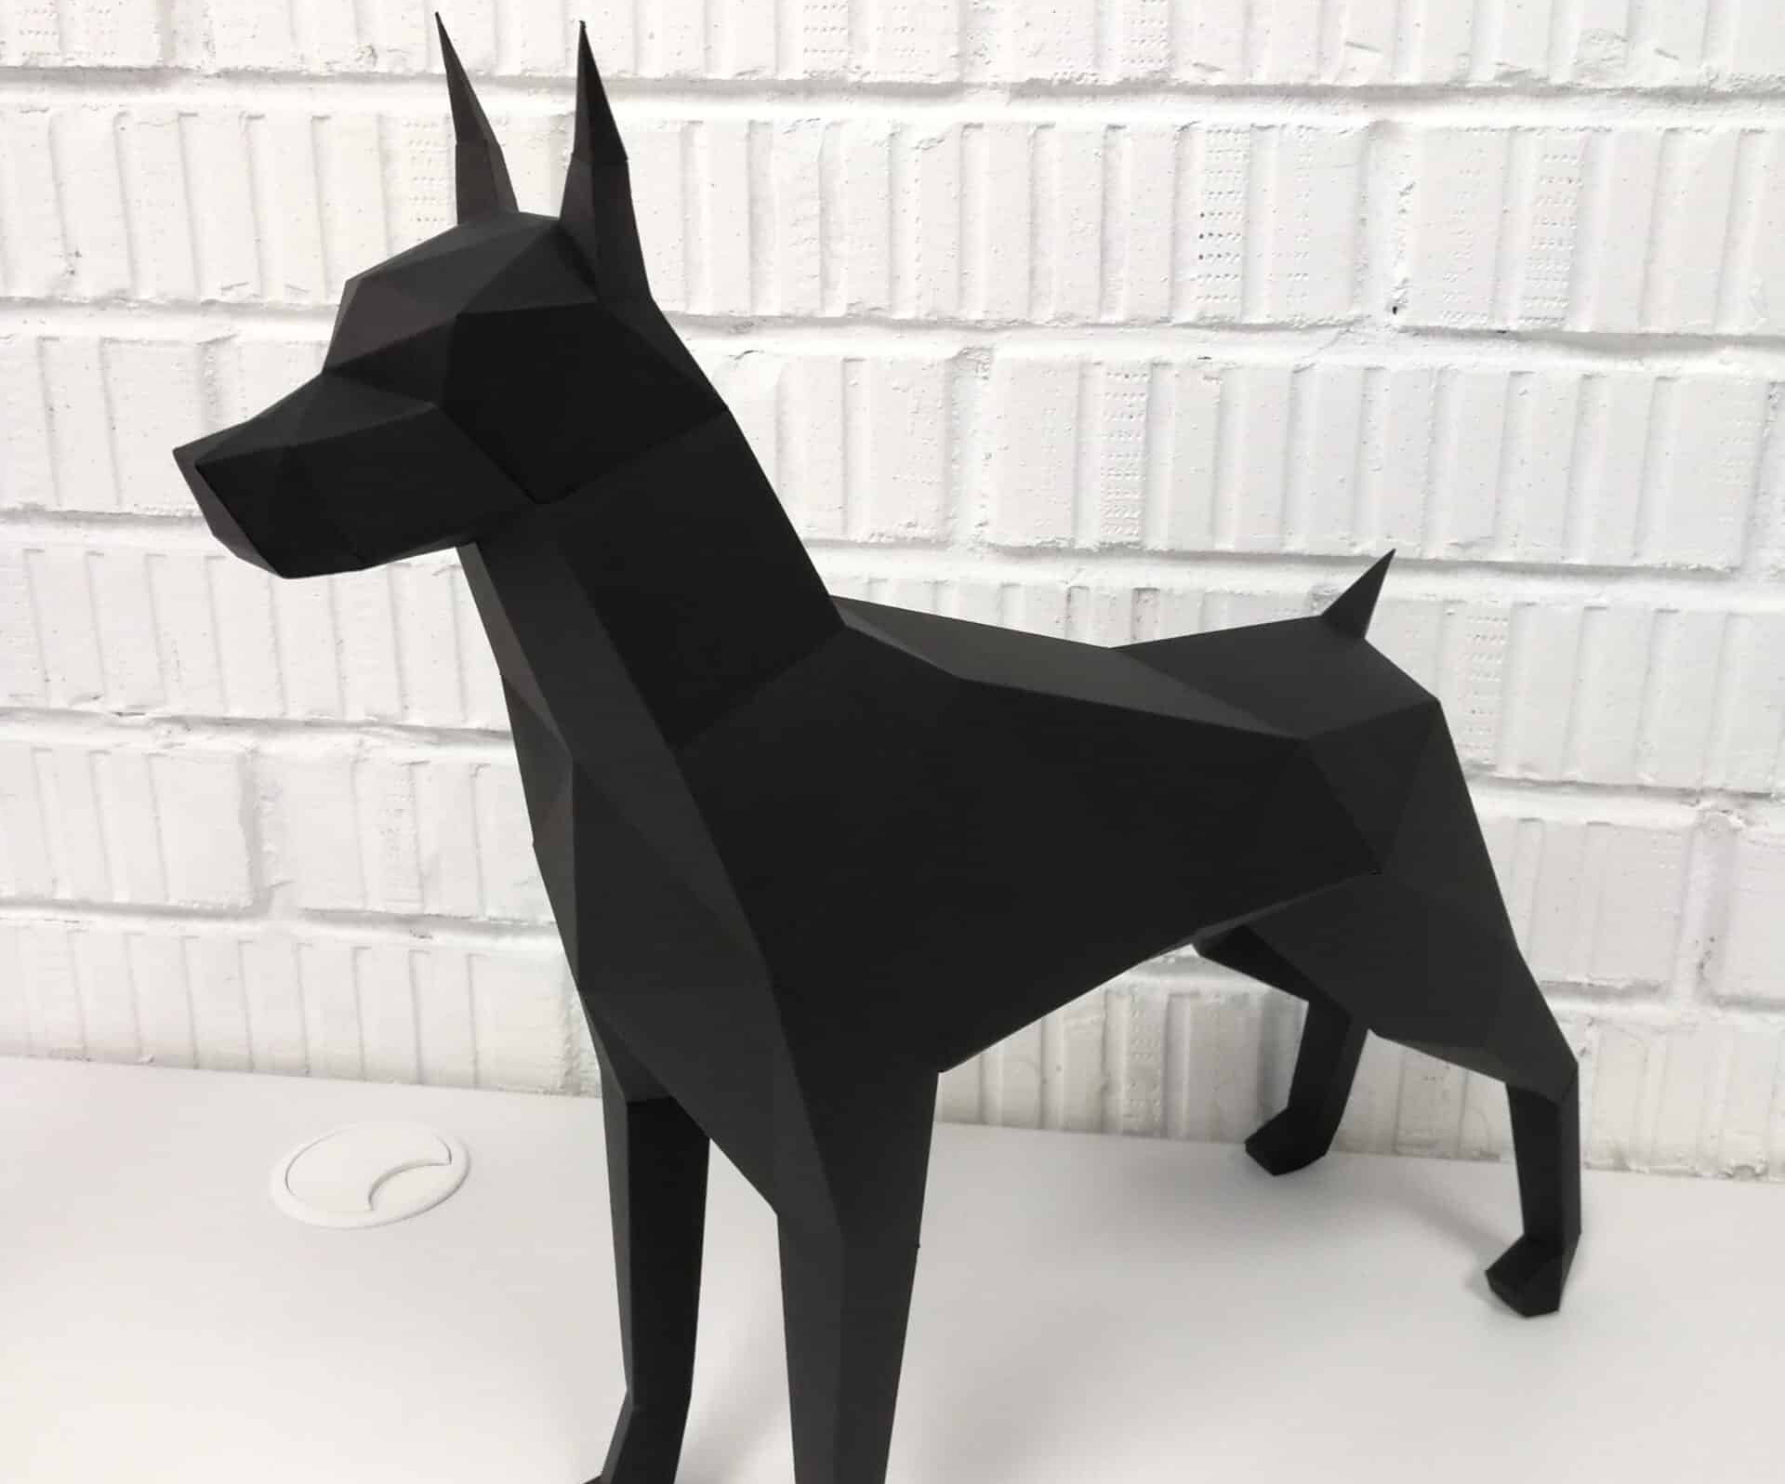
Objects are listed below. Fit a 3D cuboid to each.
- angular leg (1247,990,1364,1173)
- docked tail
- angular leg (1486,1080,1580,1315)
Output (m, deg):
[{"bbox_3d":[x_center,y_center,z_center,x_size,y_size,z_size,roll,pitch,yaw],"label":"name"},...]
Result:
[{"bbox_3d":[0.146,0.116,0.674,0.031,0.080,0.029,-12,22,-35],"label":"angular leg"},{"bbox_3d":[0.136,-0.042,0.544,0.033,0.027,0.018,-14,23,-37],"label":"docked tail"},{"bbox_3d":[0.207,0.142,0.596,0.030,0.080,0.029,-14,23,-38],"label":"angular leg"}]

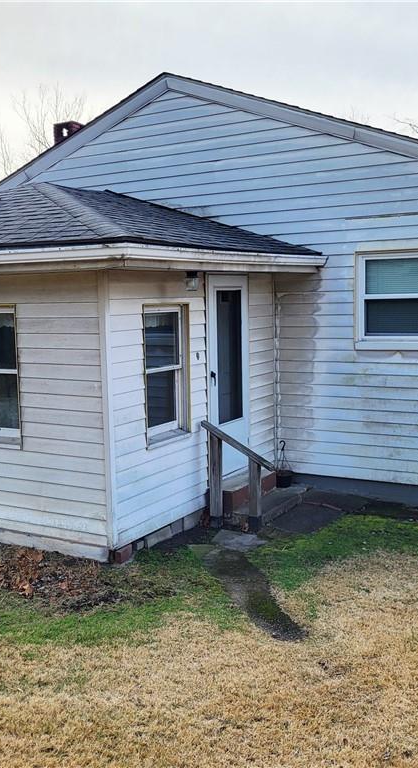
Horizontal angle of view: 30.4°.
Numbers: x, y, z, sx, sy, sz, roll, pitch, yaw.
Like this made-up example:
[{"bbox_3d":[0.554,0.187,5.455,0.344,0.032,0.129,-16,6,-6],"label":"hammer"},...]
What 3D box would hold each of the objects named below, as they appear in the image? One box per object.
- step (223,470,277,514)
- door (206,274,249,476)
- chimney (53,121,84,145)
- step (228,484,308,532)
[{"bbox_3d":[0.336,1.064,7.817,0.310,0.200,0.945,2,7,30],"label":"step"},{"bbox_3d":[0.209,-0.071,7.865,0.060,2.040,0.880,2,7,30],"label":"door"},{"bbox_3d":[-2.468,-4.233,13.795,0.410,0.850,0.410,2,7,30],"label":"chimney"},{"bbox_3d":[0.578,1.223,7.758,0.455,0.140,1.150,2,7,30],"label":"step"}]

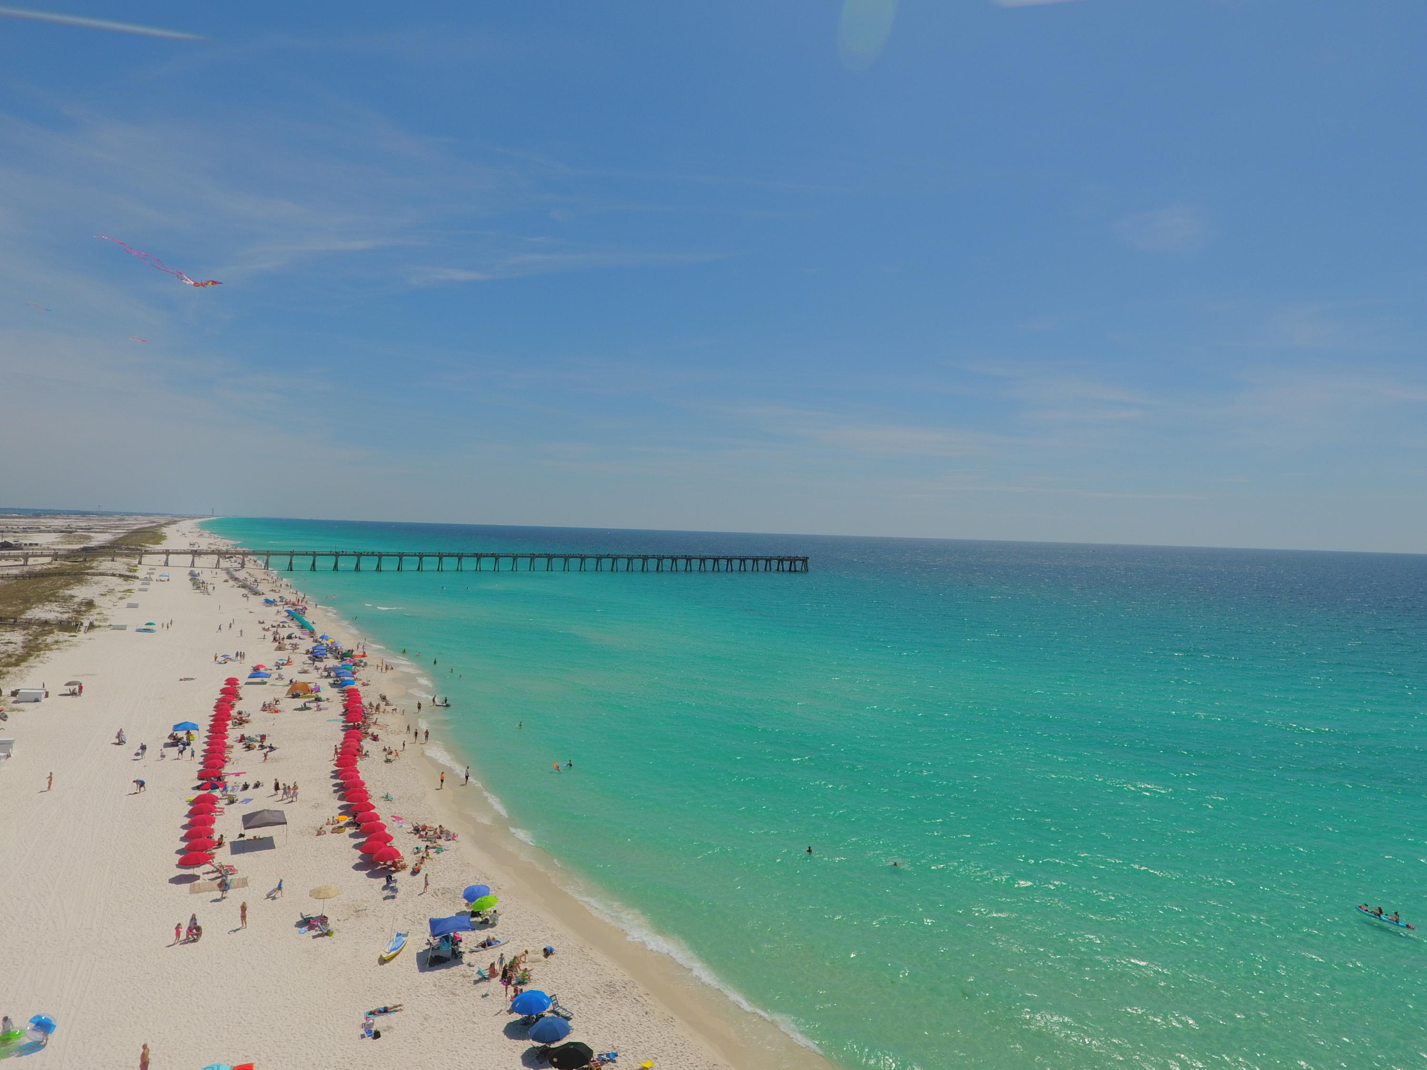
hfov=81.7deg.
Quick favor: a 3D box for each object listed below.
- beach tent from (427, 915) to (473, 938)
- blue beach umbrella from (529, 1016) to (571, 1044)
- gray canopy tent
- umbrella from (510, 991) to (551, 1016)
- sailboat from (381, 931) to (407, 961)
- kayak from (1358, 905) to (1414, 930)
[{"bbox_3d":[-16.058,24.519,50.677,2.750,2.250,2.750,2,0,-25],"label":"beach tent"},{"bbox_3d":[-8.146,25.077,41.275,2.100,1.800,2.100,2,0,0],"label":"blue beach umbrella"},{"bbox_3d":[-36.395,23.610,66.907,3.050,2.600,3.050,2,0,-32],"label":"gray canopy tent"},{"bbox_3d":[-9.555,25.019,43.375,2.100,1.800,2.100,2,0,0],"label":"umbrella"},{"bbox_3d":[-19.619,25.290,50.540,1.080,0.500,2.800,2,0,2],"label":"sailboat"},{"bbox_3d":[49.313,28.065,60.515,0.780,0.380,3.600,2,0,-29],"label":"kayak"}]

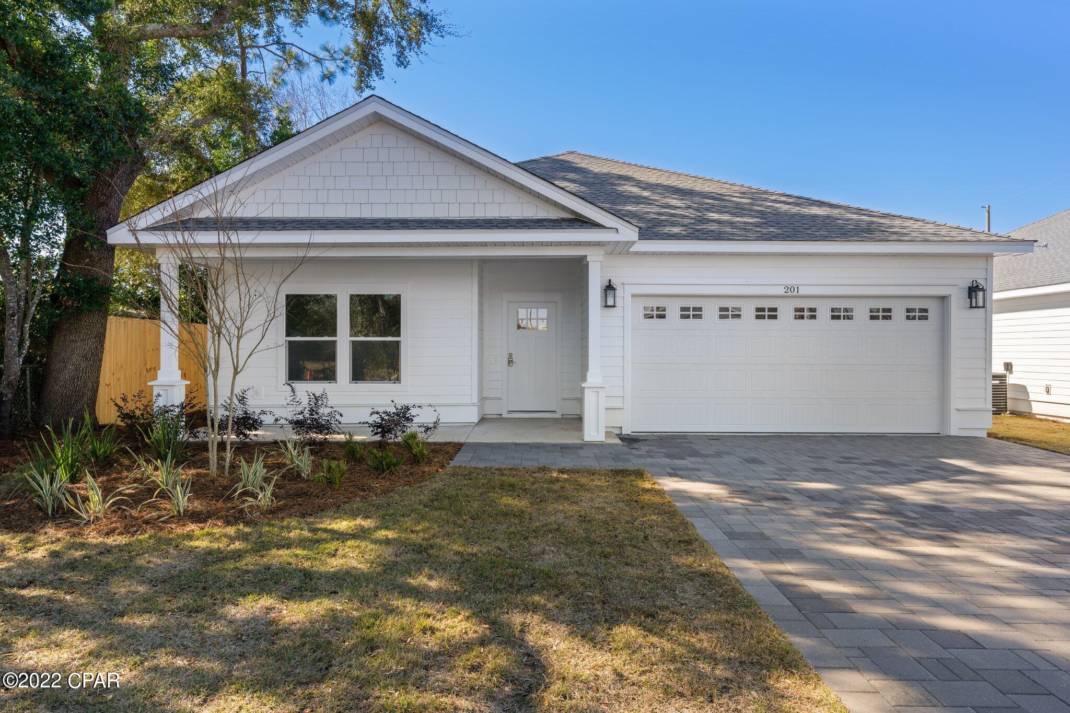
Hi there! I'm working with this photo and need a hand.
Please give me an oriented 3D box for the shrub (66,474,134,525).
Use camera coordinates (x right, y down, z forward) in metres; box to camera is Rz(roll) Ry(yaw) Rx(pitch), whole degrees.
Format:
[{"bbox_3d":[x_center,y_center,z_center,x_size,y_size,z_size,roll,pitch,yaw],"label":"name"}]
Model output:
[{"bbox_3d":[-3.400,1.073,5.120,0.520,0.380,0.500,0,0,0],"label":"shrub"}]

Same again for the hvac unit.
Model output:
[{"bbox_3d":[9.970,0.828,14.750,0.840,0.910,0.840,0,0,0],"label":"hvac unit"}]

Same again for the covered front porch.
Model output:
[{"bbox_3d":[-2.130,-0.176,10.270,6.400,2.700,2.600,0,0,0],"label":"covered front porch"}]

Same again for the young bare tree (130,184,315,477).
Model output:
[{"bbox_3d":[-3.240,-0.288,6.800,1.900,3.040,1.750,0,0,0],"label":"young bare tree"}]

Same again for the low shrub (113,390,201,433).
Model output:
[{"bbox_3d":[-5.050,0.817,8.750,1.140,0.690,0.950,0,0,0],"label":"low shrub"}]

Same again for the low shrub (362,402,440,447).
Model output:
[{"bbox_3d":[-1.780,0.896,8.680,1.020,0.600,0.880,0,0,0],"label":"low shrub"}]

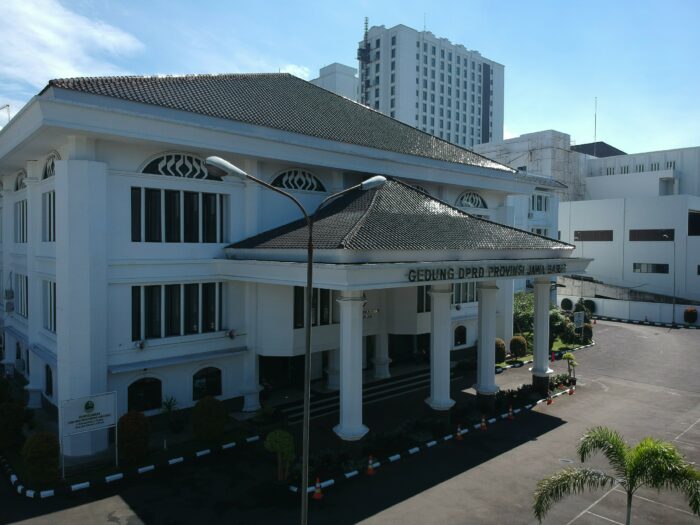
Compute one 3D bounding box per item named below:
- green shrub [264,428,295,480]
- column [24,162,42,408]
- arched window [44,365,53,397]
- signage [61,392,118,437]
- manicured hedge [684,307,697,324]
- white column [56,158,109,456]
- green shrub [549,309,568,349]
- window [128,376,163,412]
[{"bbox_3d":[-2.460,6.773,17.755,1.055,1.837,1.026,0,2,0],"label":"green shrub"},{"bbox_3d":[-17.161,1.214,27.414,0.800,13.300,1.000,-1,2,-42],"label":"column"},{"bbox_3d":[-15.574,6.038,26.180,0.250,1.620,1.600,-1,2,-42],"label":"arched window"},{"bbox_3d":[-9.972,5.940,19.530,1.880,1.400,0.100,-1,2,-42],"label":"signage"},{"bbox_3d":[38.401,5.969,56.926,1.450,2.050,1.450,-1,2,-42],"label":"manicured hedge"},{"bbox_3d":[-11.007,1.915,20.844,1.750,12.000,1.750,-1,2,-42],"label":"white column"},{"bbox_3d":[18.186,5.793,44.023,2.000,3.500,2.000,-1,2,-42],"label":"green shrub"},{"bbox_3d":[-9.154,5.900,22.589,1.466,1.514,0.244,-1,2,-42],"label":"window"}]

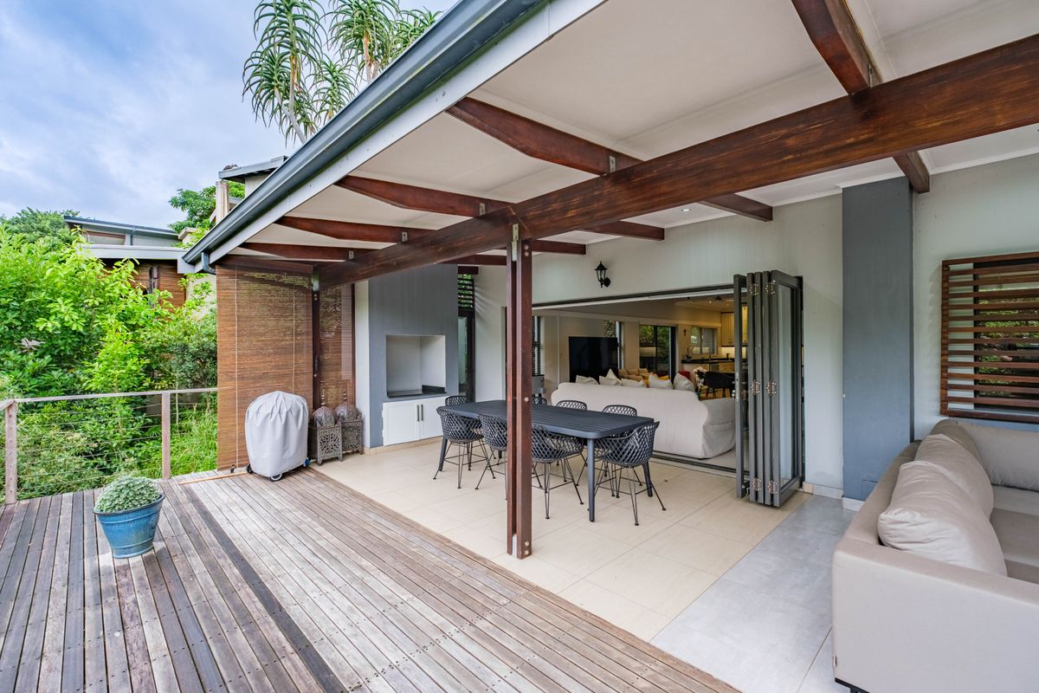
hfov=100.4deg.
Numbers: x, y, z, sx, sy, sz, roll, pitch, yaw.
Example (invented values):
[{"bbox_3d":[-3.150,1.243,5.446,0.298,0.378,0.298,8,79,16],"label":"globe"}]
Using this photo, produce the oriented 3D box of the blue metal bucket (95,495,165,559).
[{"bbox_3d":[-2.768,1.287,3.097,0.380,0.350,0.380,0,0,-44],"label":"blue metal bucket"}]

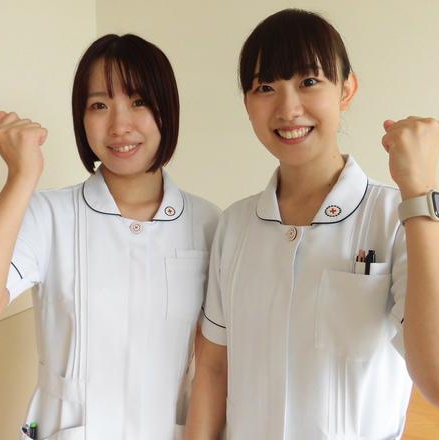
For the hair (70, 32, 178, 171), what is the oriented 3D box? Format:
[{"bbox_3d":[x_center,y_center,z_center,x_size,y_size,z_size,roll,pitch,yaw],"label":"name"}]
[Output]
[{"bbox_3d":[-0.166,-0.206,0.725,0.184,0.230,0.210,-4,6,-4],"label":"hair"}]

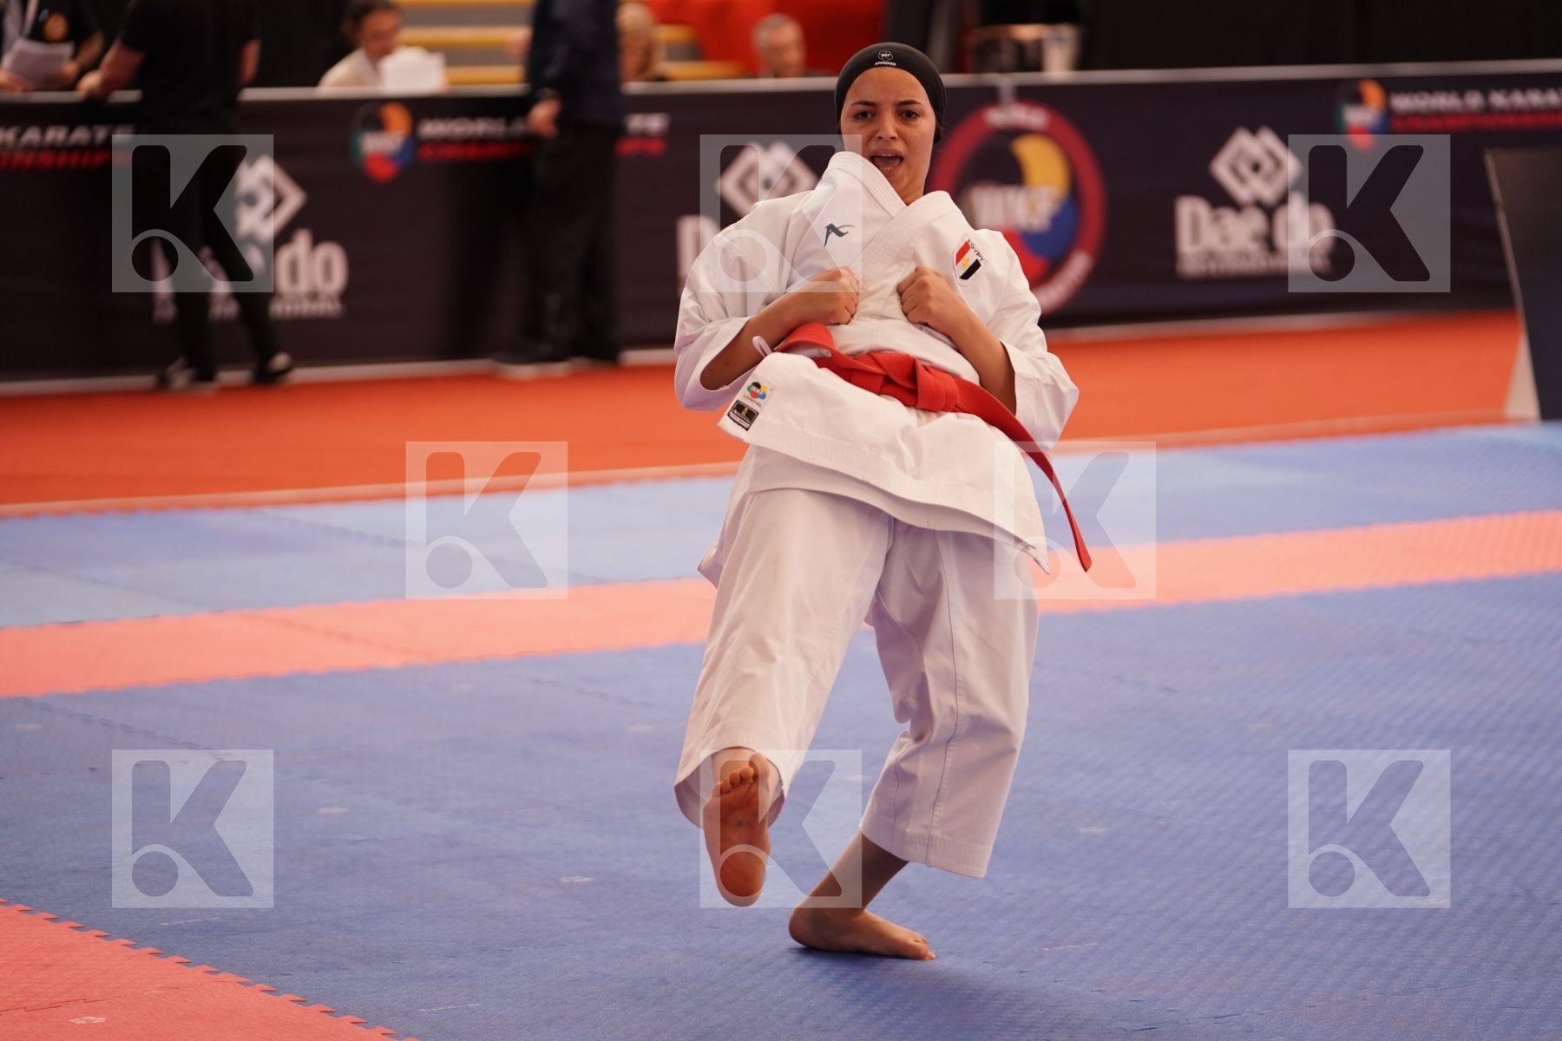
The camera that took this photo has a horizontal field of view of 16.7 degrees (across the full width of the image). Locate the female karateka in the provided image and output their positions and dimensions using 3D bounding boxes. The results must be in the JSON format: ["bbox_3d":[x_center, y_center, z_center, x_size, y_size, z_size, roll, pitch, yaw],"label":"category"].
[{"bbox_3d":[0.140,-0.015,7.680,0.630,1.330,0.920,0,6,-5],"label":"female karateka"}]

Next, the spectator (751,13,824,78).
[{"bbox_3d":[0.064,-1.383,21.215,0.550,1.240,0.750,-4,7,-33],"label":"spectator"}]

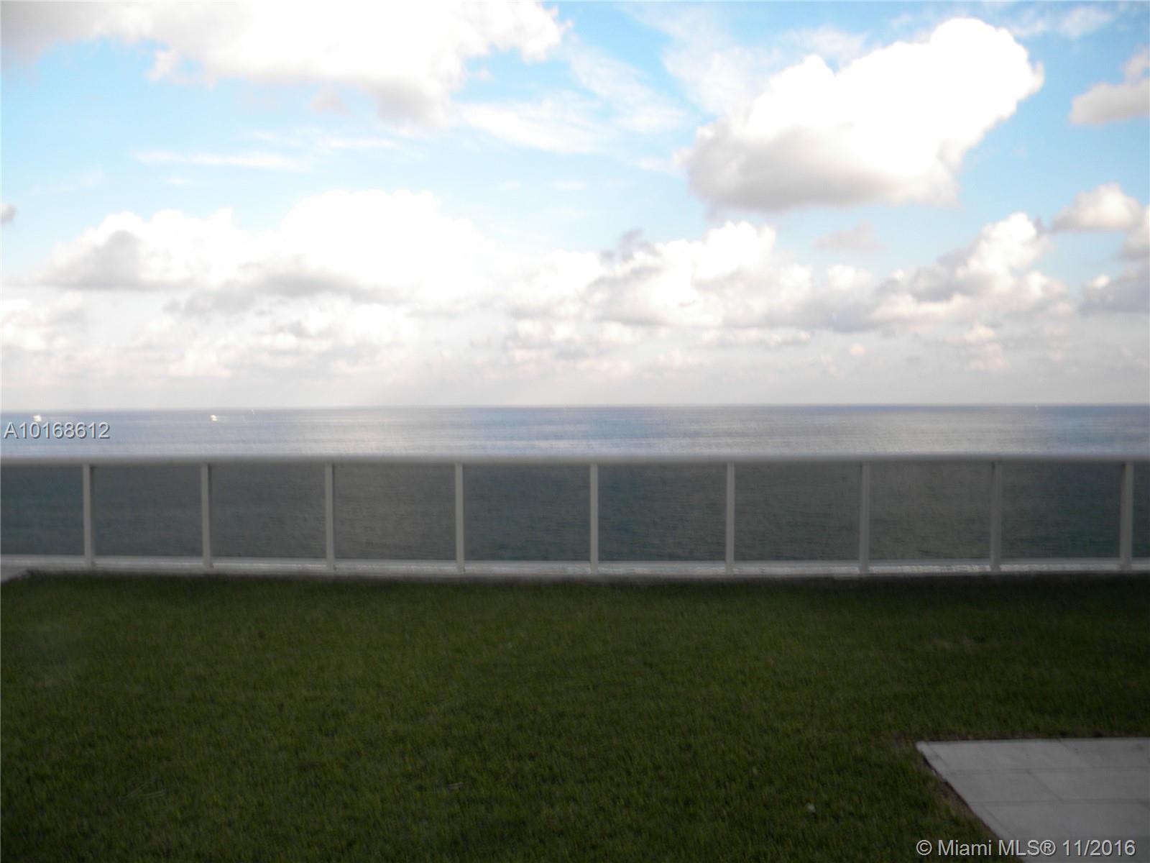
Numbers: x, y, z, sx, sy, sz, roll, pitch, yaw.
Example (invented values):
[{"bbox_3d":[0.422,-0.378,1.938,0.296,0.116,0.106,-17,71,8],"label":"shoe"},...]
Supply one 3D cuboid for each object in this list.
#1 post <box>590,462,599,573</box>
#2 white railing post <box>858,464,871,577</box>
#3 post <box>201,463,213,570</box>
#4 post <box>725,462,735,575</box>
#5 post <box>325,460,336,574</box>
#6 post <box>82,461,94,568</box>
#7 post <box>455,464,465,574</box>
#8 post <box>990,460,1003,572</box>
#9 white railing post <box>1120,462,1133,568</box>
[{"bbox_3d":[0.174,0.788,8.451,0.066,1.008,0.066,0,2,2],"label":"post"},{"bbox_3d":[2.612,0.782,8.390,0.066,1.012,0.066,0,2,2],"label":"white railing post"},{"bbox_3d":[-3.444,0.788,8.722,0.066,0.999,0.066,0,2,2],"label":"post"},{"bbox_3d":[1.399,0.780,8.408,0.066,1.017,0.066,0,2,2],"label":"post"},{"bbox_3d":[-2.256,0.786,8.610,0.066,1.009,0.066,0,2,2],"label":"post"},{"bbox_3d":[-4.621,0.796,8.855,0.066,1.002,0.066,0,2,2],"label":"post"},{"bbox_3d":[-1.050,0.782,8.519,0.066,1.008,0.066,0,2,2],"label":"post"},{"bbox_3d":[3.806,0.754,8.397,0.066,1.008,0.066,0,2,2],"label":"post"},{"bbox_3d":[4.991,0.757,8.427,0.066,1.002,0.066,0,2,2],"label":"white railing post"}]

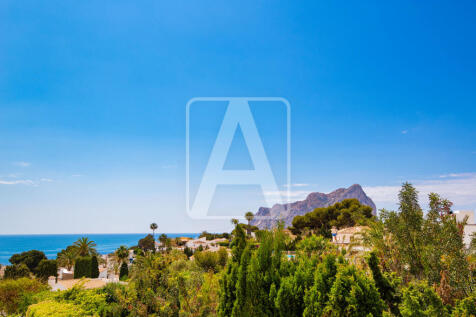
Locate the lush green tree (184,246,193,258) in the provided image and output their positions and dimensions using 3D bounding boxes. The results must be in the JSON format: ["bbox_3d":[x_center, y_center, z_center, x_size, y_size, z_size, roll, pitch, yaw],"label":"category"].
[{"bbox_3d":[-12.057,22.969,96.577,1.950,3.070,1.950,1,-11,-7],"label":"lush green tree"}]

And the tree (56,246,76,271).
[{"bbox_3d":[-30.935,18.103,71.521,3.610,4.460,3.430,4,-12,-22],"label":"tree"}]

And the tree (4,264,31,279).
[{"bbox_3d":[-31.086,16.276,55.899,3.670,2.660,3.480,5,-12,-28],"label":"tree"}]

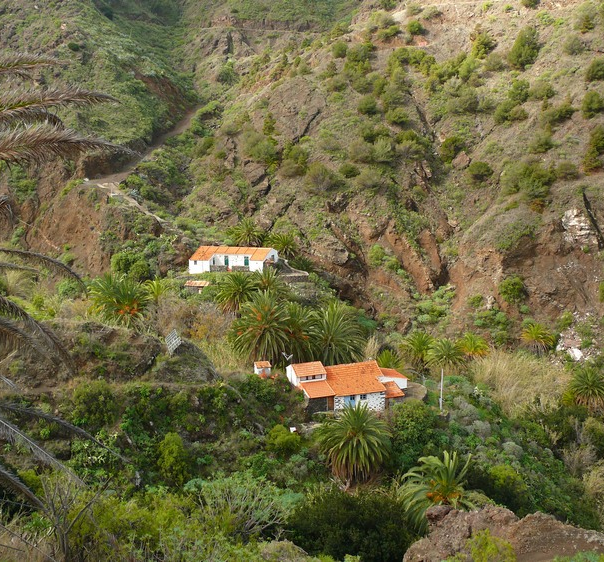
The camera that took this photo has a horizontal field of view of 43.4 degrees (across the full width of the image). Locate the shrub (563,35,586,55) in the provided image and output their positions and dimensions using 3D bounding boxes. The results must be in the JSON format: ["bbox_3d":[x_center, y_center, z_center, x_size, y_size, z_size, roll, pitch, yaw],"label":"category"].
[{"bbox_3d":[60.690,-52.680,168.850,4.900,4.250,4.660,5,14,18],"label":"shrub"}]

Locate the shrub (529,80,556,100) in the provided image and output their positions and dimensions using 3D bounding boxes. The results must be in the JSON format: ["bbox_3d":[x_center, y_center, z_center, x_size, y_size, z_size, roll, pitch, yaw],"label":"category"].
[{"bbox_3d":[61.860,-49.000,195.000,6.490,4.990,5.840,0,12,0],"label":"shrub"}]

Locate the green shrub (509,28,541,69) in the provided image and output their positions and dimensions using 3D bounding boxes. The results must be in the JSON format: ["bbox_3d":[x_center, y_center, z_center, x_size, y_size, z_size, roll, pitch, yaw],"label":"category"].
[{"bbox_3d":[51.310,-53.850,174.830,7.840,9.260,7.450,4,14,15],"label":"green shrub"}]

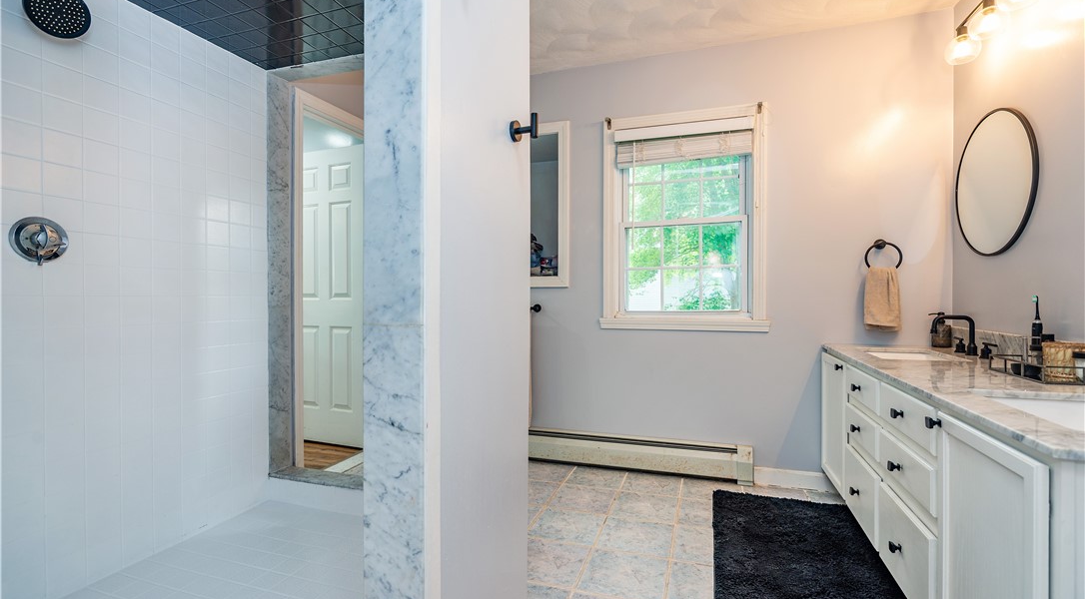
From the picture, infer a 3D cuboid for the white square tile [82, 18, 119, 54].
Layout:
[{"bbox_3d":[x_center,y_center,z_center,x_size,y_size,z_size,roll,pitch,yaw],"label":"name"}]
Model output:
[{"bbox_3d":[-1.594,-0.959,1.739,0.008,0.110,0.109,0,0,19],"label":"white square tile"}]

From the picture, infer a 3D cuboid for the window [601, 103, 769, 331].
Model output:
[{"bbox_3d":[0.796,-0.446,2.782,0.925,1.240,0.110,0,0,19],"label":"window"}]

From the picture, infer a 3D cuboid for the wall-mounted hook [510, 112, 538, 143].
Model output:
[{"bbox_3d":[-0.039,-0.418,1.170,0.060,0.069,0.054,0,0,19],"label":"wall-mounted hook"}]

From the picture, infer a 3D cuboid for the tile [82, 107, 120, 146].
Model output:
[{"bbox_3d":[-1.580,-0.618,1.726,0.008,0.108,0.108,0,0,19],"label":"tile"}]

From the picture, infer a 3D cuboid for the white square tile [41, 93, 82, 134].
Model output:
[{"bbox_3d":[-1.615,-0.617,1.622,0.008,0.108,0.108,0,0,19],"label":"white square tile"}]

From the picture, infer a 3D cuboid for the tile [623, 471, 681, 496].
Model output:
[{"bbox_3d":[0.602,1.017,2.646,0.300,0.010,0.300,0,0,19],"label":"tile"}]

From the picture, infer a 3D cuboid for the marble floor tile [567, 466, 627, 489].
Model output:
[{"bbox_3d":[0.314,1.017,2.745,0.300,0.010,0.300,0,0,19],"label":"marble floor tile"}]

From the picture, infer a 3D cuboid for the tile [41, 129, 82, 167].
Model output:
[{"bbox_3d":[-1.615,-0.508,1.623,0.008,0.108,0.108,0,0,19],"label":"tile"}]

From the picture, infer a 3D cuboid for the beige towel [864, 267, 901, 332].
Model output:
[{"bbox_3d":[1.709,0.001,2.420,0.162,0.325,0.055,0,0,19],"label":"beige towel"}]

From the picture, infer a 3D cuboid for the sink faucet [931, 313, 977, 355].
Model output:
[{"bbox_3d":[1.788,0.152,2.092,0.167,0.171,0.055,0,0,19],"label":"sink faucet"}]

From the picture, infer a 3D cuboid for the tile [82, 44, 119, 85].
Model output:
[{"bbox_3d":[-1.594,-0.847,1.739,0.008,0.110,0.109,0,0,19],"label":"tile"}]

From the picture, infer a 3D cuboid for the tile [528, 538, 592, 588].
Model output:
[{"bbox_3d":[0.016,1.017,1.880,0.300,0.010,0.300,0,0,19],"label":"tile"}]

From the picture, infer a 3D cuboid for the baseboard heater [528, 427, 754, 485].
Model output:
[{"bbox_3d":[0.441,0.911,2.868,1.500,0.195,0.072,0,0,19],"label":"baseboard heater"}]

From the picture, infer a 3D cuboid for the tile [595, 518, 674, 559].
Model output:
[{"bbox_3d":[0.404,1.019,2.071,0.298,0.010,0.298,0,0,19],"label":"tile"}]

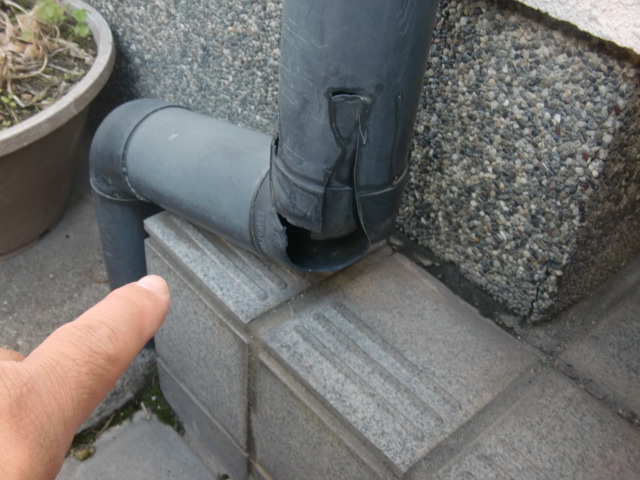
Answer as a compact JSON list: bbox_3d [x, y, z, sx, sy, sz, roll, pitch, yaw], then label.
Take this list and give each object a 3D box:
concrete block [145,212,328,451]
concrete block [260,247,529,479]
[{"bbox_3d":[-0.054,0.063,0.672,0.150,0.177,0.150,-27,50,-33],"label":"concrete block"},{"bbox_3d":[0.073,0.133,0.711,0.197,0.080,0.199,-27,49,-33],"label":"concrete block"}]

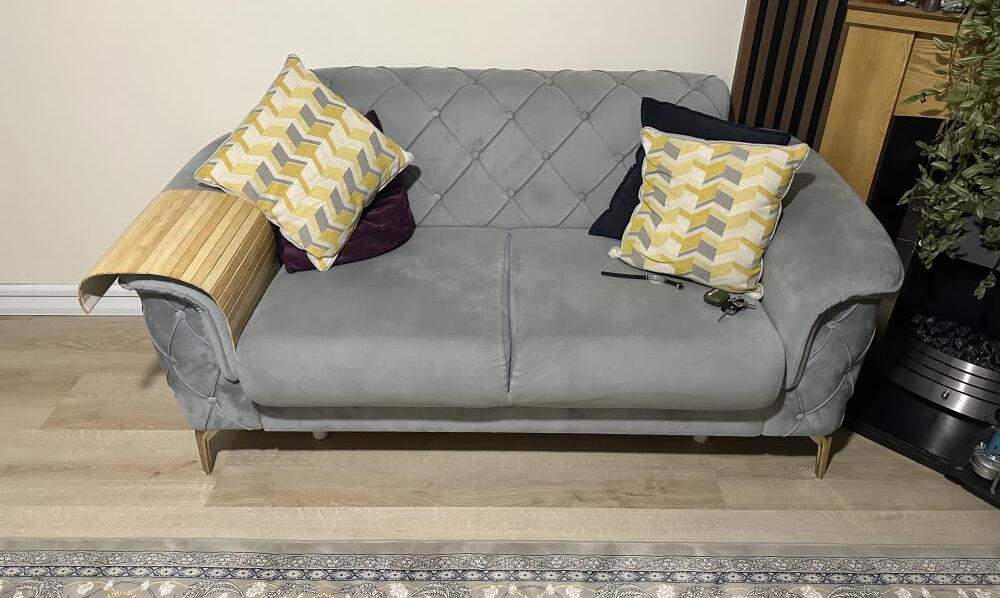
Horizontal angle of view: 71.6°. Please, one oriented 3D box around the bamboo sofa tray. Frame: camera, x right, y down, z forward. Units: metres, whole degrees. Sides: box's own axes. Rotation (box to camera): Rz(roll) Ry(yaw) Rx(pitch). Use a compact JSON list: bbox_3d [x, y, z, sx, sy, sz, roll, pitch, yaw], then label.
[{"bbox_3d":[-0.754,-0.068,1.665,0.310,0.240,0.345,1,38,1],"label":"bamboo sofa tray"}]

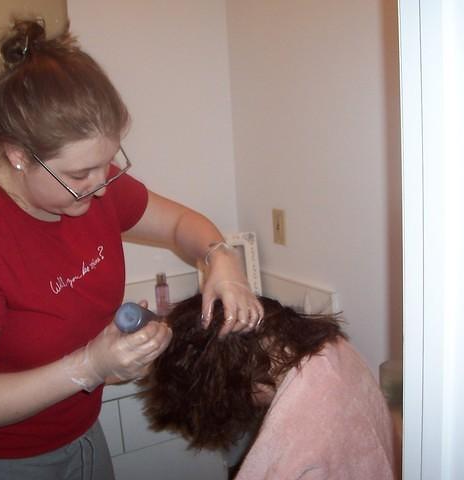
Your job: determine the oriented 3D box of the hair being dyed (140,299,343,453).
[{"bbox_3d":[-0.006,0.178,1.100,0.295,0.200,0.220,-39,6,3],"label":"hair being dyed"}]

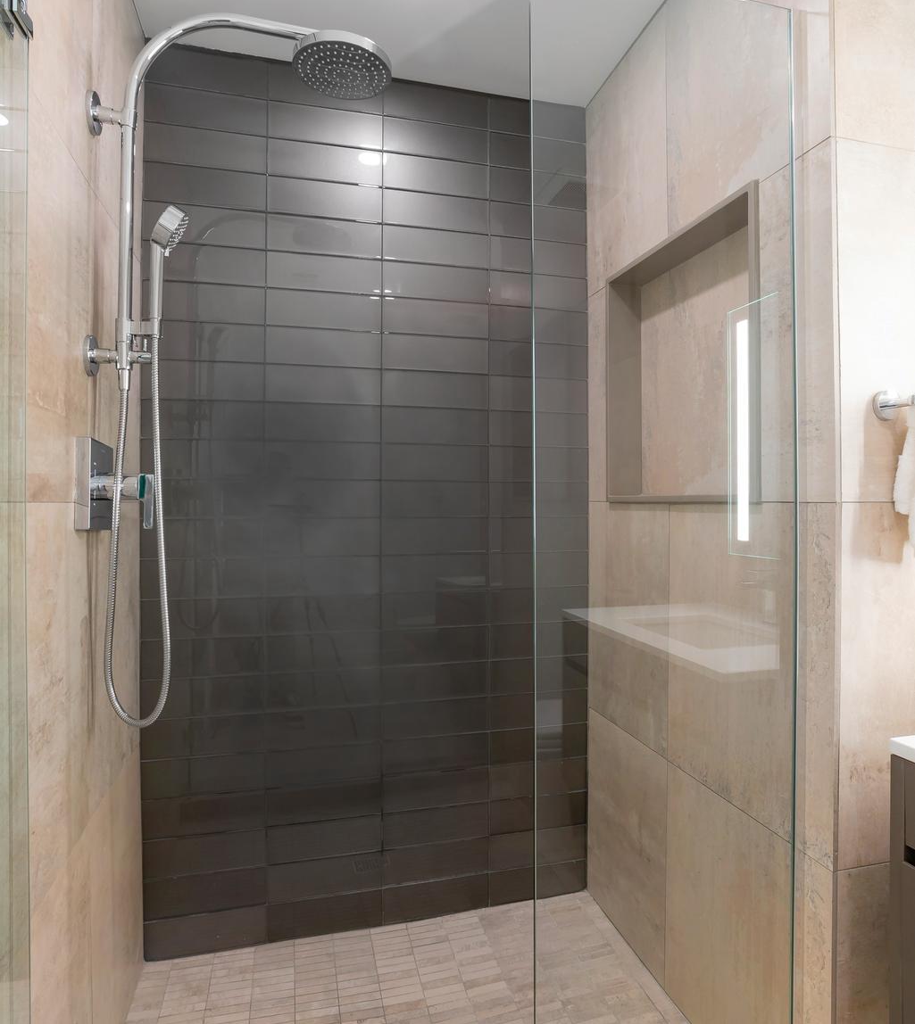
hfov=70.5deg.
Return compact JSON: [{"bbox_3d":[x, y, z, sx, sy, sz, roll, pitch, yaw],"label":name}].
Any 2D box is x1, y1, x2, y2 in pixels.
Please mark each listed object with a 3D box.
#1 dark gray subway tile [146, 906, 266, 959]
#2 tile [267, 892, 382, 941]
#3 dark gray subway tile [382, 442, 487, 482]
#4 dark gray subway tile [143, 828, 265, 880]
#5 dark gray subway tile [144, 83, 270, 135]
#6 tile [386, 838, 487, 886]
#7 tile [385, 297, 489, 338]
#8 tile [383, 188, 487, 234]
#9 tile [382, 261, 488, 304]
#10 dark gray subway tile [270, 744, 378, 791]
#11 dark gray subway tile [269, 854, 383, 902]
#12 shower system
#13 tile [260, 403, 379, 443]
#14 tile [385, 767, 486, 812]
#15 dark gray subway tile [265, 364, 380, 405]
[{"bbox_3d":[-0.650,1.089,1.678,0.299,0.100,0.010,0,0,-14],"label":"dark gray subway tile"},{"bbox_3d":[-0.356,1.089,1.744,0.306,0.100,0.010,0,0,-14],"label":"tile"},{"bbox_3d":[-0.059,-0.137,1.843,0.306,0.100,0.010,0,-1,-14],"label":"dark gray subway tile"},{"bbox_3d":[-0.650,0.885,1.680,0.299,0.100,0.010,0,0,-14],"label":"dark gray subway tile"},{"bbox_3d":[-0.657,-1.050,1.696,0.299,0.100,0.010,0,0,-14],"label":"dark gray subway tile"},{"bbox_3d":[-0.058,0.982,1.823,0.304,0.100,0.010,0,0,-14],"label":"tile"},{"bbox_3d":[-0.059,-0.547,1.837,0.304,0.100,0.010,0,0,-14],"label":"tile"},{"bbox_3d":[-0.061,-0.855,1.850,0.306,0.100,0.010,0,-1,-14],"label":"tile"},{"bbox_3d":[-0.059,-0.648,1.838,0.304,0.100,0.010,0,0,-14],"label":"tile"},{"bbox_3d":[-0.358,0.683,1.763,0.306,0.100,0.010,0,-1,-14],"label":"dark gray subway tile"},{"bbox_3d":[-0.356,0.987,1.744,0.306,0.100,0.010,0,0,-14],"label":"dark gray subway tile"},{"bbox_3d":[-0.422,-0.294,1.309,0.578,1.426,0.200,0,-1,-14],"label":"shower system"},{"bbox_3d":[-0.358,-0.237,1.752,0.306,0.100,0.010,0,0,-14],"label":"tile"},{"bbox_3d":[-0.058,0.780,1.825,0.304,0.100,0.010,0,0,-14],"label":"tile"},{"bbox_3d":[-0.360,-0.342,1.772,0.306,0.100,0.010,0,-1,-14],"label":"dark gray subway tile"}]

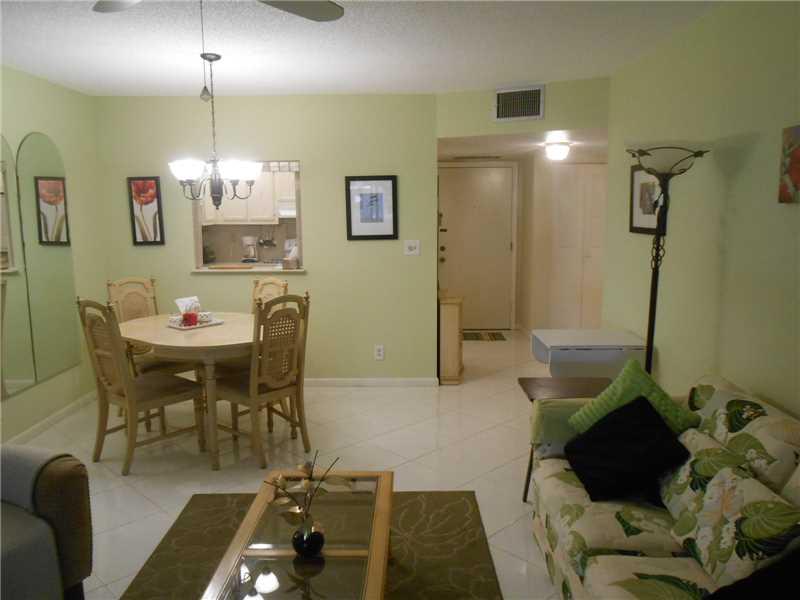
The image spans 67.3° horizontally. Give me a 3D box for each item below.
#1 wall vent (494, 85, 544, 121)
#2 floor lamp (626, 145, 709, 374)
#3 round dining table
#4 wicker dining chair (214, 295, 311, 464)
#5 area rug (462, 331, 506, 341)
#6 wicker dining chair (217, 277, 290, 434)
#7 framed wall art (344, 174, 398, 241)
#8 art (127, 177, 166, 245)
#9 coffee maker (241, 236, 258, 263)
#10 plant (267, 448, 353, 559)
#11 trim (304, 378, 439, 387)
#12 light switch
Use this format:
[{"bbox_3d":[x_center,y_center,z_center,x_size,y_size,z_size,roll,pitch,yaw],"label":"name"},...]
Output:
[{"bbox_3d":[0.915,-1.498,4.589,0.382,0.255,0.030,3,9,24],"label":"wall vent"},{"bbox_3d":[1.296,0.132,3.112,0.410,1.800,0.410,0,9,1],"label":"floor lamp"},{"bbox_3d":[-1.250,0.548,4.011,1.300,0.755,1.040,7,12,42],"label":"round dining table"},{"bbox_3d":[-0.864,0.450,3.751,0.560,1.020,0.480,8,12,43],"label":"wicker dining chair"},{"bbox_3d":[0.899,0.438,7.272,0.740,0.012,0.470,-1,8,0],"label":"area rug"},{"bbox_3d":[-1.103,0.387,4.258,0.470,1.025,0.560,6,11,39],"label":"wicker dining chair"},{"bbox_3d":[-0.226,-0.749,4.928,0.417,0.519,0.026,0,9,1],"label":"framed wall art"},{"bbox_3d":[-2.104,-0.730,4.967,0.270,0.555,0.030,-1,8,0],"label":"art"},{"bbox_3d":[-1.737,-0.583,6.943,0.170,0.300,0.200,1,9,10],"label":"coffee maker"},{"bbox_3d":[-0.305,0.662,2.006,0.290,0.335,0.230,-1,8,0],"label":"plant"},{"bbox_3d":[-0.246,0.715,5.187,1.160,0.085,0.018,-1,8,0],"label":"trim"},{"bbox_3d":[0.103,-0.430,4.976,0.122,0.122,0.014,0,9,1],"label":"light switch"}]

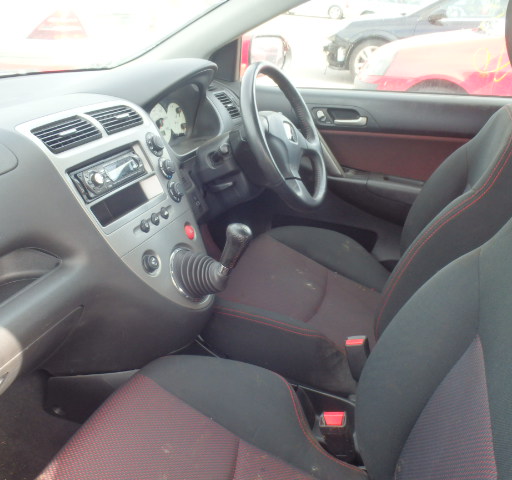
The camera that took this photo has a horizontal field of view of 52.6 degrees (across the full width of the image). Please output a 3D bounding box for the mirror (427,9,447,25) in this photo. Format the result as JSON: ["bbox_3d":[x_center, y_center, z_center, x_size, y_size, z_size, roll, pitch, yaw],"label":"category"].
[{"bbox_3d":[2.412,-2.968,6.900,0.165,0.170,0.220,6,25,12],"label":"mirror"}]

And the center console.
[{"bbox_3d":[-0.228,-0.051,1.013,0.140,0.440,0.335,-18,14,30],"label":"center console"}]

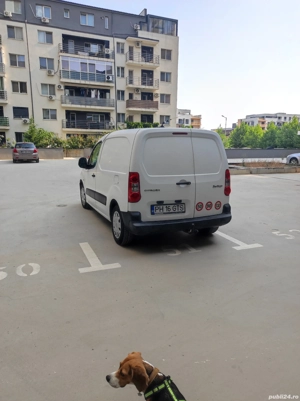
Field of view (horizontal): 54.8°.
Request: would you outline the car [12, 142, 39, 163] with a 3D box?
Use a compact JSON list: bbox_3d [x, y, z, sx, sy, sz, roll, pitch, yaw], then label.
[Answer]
[{"bbox_3d":[-9.728,-3.841,22.705,1.730,1.480,4.350,-4,12,-23],"label":"car"}]

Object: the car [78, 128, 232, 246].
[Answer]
[{"bbox_3d":[-0.228,-0.497,5.973,1.840,1.820,4.380,-4,12,-22],"label":"car"}]

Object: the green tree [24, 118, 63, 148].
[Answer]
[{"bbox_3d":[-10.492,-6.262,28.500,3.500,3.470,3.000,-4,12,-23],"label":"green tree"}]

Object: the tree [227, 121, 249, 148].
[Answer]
[{"bbox_3d":[14.151,-9.866,46.000,3.200,4.830,3.200,-4,12,-23],"label":"tree"}]

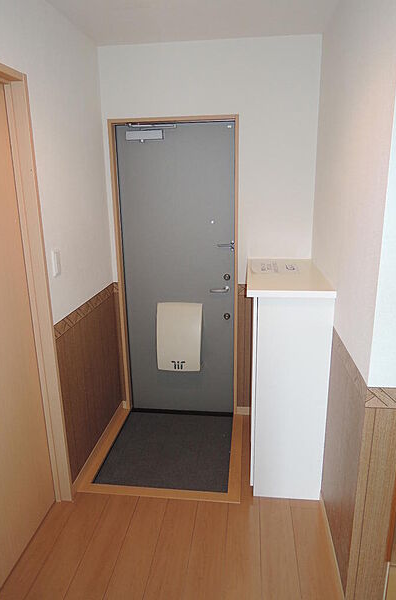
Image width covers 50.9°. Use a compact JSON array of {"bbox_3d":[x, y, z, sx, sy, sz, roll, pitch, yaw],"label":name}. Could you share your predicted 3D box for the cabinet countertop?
[{"bbox_3d":[0.471,-0.134,2.263,0.394,0.032,0.842,1,15,7],"label":"cabinet countertop"}]

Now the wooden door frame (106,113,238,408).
[{"bbox_3d":[-0.137,-0.151,2.813,0.810,1.996,0.095,1,15,7],"label":"wooden door frame"}]

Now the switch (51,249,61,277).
[{"bbox_3d":[-0.667,-0.178,1.987,0.012,0.120,0.070,1,15,7],"label":"switch"}]

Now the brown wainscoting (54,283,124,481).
[{"bbox_3d":[-0.615,0.437,2.523,0.025,0.895,0.910,1,15,7],"label":"brown wainscoting"}]

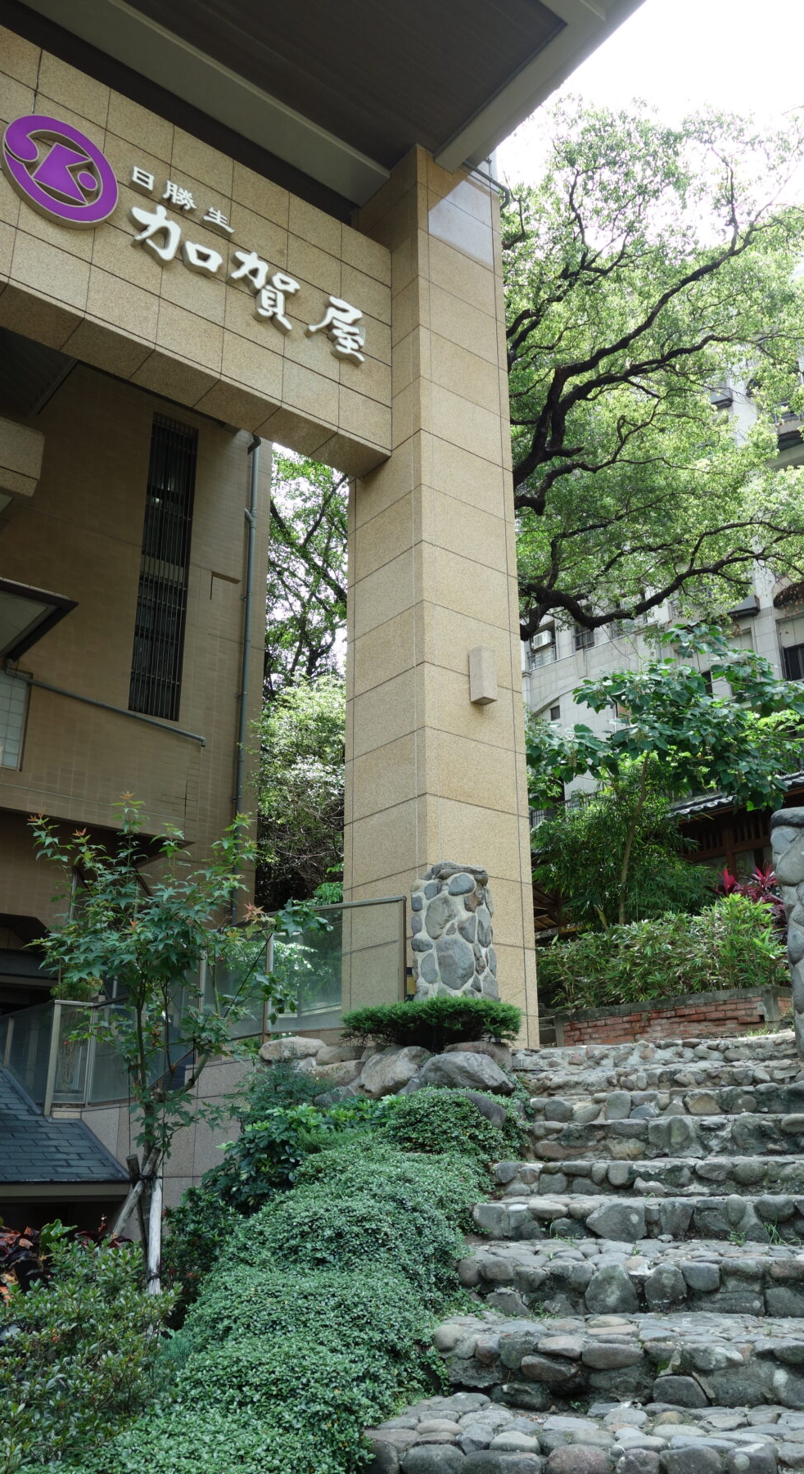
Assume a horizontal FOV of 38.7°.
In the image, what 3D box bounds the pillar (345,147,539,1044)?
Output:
[{"bbox_3d":[0.283,-1.571,10.936,1.148,8.919,1.155,14,-24,-36],"label":"pillar"}]

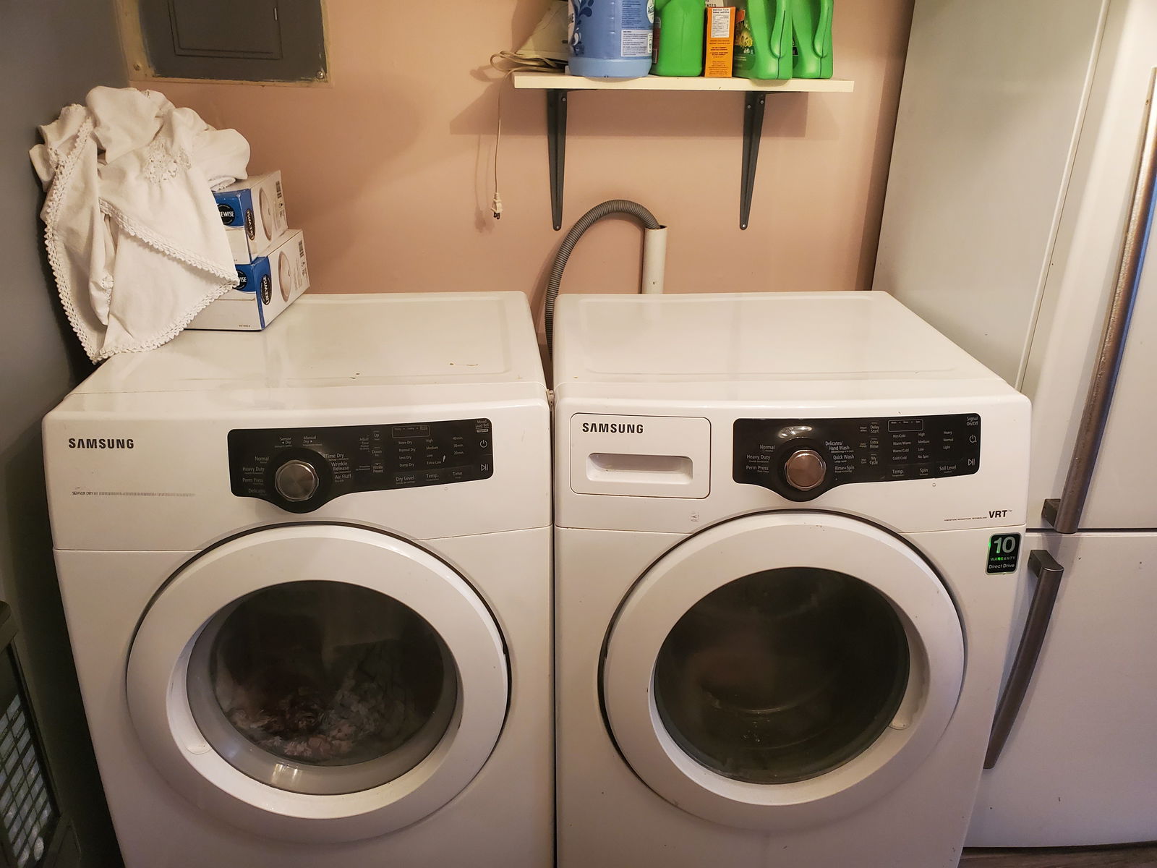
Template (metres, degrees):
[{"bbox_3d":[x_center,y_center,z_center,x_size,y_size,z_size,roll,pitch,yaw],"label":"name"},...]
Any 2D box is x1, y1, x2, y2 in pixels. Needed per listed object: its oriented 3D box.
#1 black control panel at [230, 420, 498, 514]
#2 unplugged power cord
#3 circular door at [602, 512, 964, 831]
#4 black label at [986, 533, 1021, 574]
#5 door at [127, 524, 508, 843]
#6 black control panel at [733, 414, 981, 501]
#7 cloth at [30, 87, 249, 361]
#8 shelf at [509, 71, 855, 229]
[{"bbox_3d":[-0.295,0.045,1.197,0.357,0.119,0.027,-3,5,-8],"label":"black control panel"},{"bbox_3d":[-0.096,-0.570,1.683,0.146,0.312,0.130,-2,24,-6],"label":"unplugged power cord"},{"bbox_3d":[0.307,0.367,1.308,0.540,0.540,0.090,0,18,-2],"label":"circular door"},{"bbox_3d":[0.622,0.174,1.269,0.050,0.064,0.004,-4,15,-9],"label":"black label"},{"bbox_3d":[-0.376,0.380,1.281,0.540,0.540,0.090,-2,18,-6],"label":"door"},{"bbox_3d":[0.396,0.035,1.219,0.358,0.118,0.027,-1,5,-4],"label":"black control panel"},{"bbox_3d":[-0.698,-0.359,1.447,0.335,0.405,0.320,-2,24,-6],"label":"cloth"},{"bbox_3d":[0.178,-0.536,1.709,0.610,0.313,0.255,-2,24,-6],"label":"shelf"}]

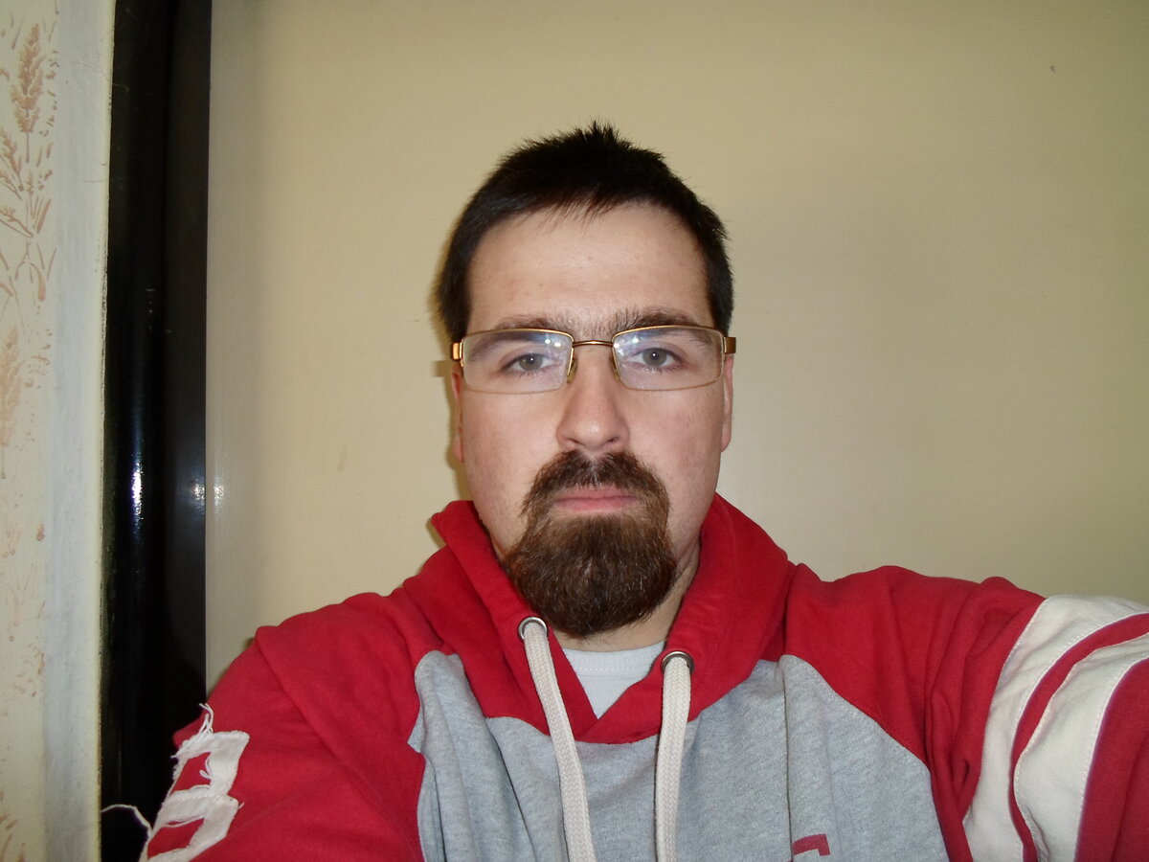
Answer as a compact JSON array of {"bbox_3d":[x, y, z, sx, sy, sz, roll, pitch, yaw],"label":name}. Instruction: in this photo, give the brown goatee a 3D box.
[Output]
[{"bbox_3d":[0.008,0.055,0.409,0.086,0.092,0.057,-1,3,-1],"label":"brown goatee"}]

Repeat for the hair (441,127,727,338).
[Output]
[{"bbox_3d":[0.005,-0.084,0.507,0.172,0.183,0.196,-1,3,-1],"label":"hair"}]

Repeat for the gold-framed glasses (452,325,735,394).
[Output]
[{"bbox_3d":[0.008,-0.037,0.464,0.139,0.040,0.138,-1,3,-1],"label":"gold-framed glasses"}]

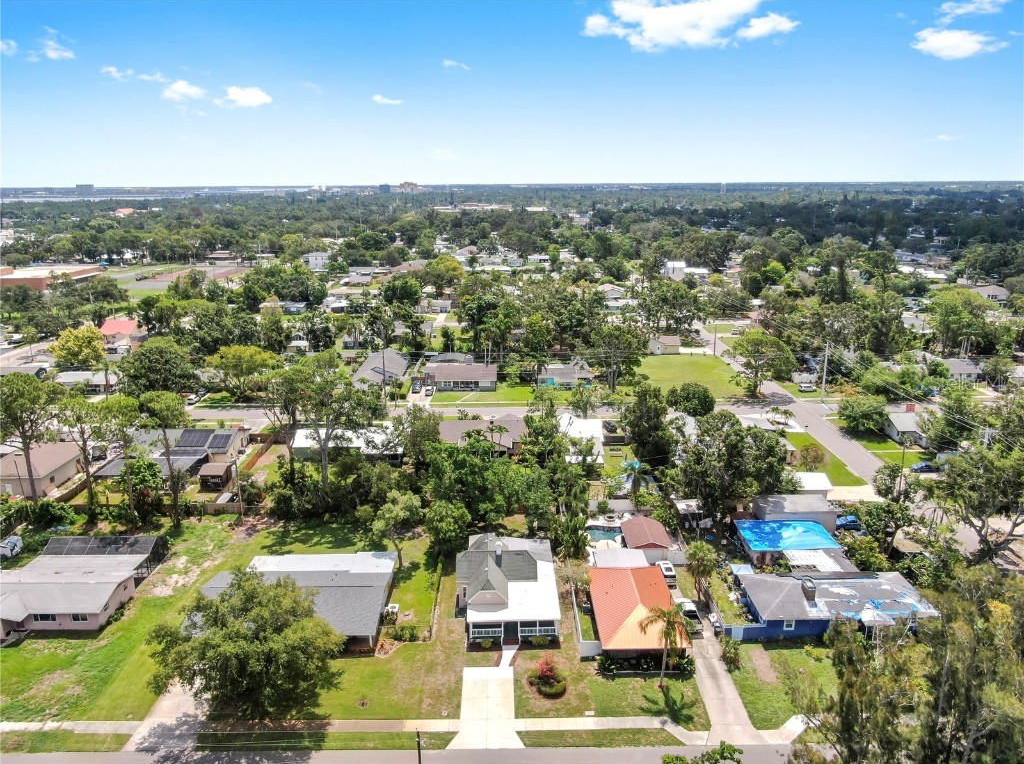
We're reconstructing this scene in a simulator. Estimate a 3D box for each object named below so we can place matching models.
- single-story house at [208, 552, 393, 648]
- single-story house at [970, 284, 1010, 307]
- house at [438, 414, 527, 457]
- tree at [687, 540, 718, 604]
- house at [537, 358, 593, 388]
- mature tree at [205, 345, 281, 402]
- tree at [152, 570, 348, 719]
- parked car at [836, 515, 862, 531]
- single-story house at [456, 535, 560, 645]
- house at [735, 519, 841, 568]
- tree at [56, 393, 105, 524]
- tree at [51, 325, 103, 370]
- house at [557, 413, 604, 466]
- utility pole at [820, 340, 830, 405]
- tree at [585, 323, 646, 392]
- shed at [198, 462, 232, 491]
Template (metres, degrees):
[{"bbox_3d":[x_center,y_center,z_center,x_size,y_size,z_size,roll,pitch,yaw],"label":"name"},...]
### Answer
[{"bbox_3d":[-24.788,24.927,83.391,20.800,4.200,17.200,0,16,0],"label":"single-story house"},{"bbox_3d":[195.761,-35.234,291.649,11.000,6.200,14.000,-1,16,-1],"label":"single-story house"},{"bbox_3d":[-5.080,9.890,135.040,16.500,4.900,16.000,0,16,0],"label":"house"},{"bbox_3d":[22.530,22.540,84.070,3.700,7.800,3.700,0,16,0],"label":"tree"},{"bbox_3d":[13.270,-1.800,176.560,13.600,4.700,12.500,0,16,0],"label":"house"},{"bbox_3d":[-63.380,-2.330,167.030,16.400,11.800,15.500,0,16,0],"label":"mature tree"},{"bbox_3d":[-26.144,25.358,69.651,17.000,12.000,16.500,-1,16,-1],"label":"tree"},{"bbox_3d":[48.443,20.487,103.114,4.400,1.470,1.800,0,16,0],"label":"parked car"},{"bbox_3d":[-0.687,23.522,85.800,12.100,6.500,18.000,-1,16,-1],"label":"single-story house"},{"bbox_3d":[36.847,21.573,95.666,11.700,3.500,8.100,0,16,0],"label":"house"},{"bbox_3d":[-63.050,11.364,104.051,7.300,19.500,7.000,0,16,0],"label":"tree"},{"bbox_3d":[-117.880,-9.410,193.080,12.500,12.000,12.300,0,16,0],"label":"tree"},{"bbox_3d":[13.077,11.008,133.934,8.800,4.500,24.000,-1,16,-1],"label":"house"},{"bbox_3d":[72.206,-2.601,163.318,0.500,14.100,0.500,-1,16,-1],"label":"utility pole"},{"bbox_3d":[24.575,-5.576,168.269,14.300,16.700,13.500,0,16,0],"label":"tree"},{"bbox_3d":[-50.091,15.853,120.214,4.300,3.400,4.200,-1,16,-1],"label":"shed"}]

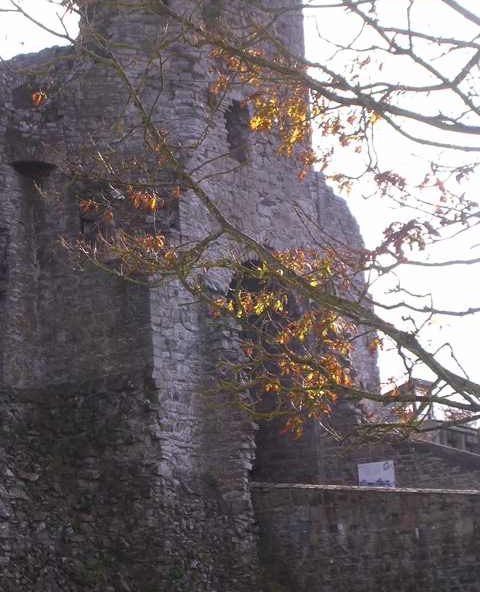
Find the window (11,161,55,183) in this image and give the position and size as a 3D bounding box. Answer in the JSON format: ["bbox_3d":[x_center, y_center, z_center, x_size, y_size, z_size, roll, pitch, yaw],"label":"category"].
[{"bbox_3d":[-3.925,-2.356,40.240,0.815,0.336,0.300,1,-12,-4],"label":"window"}]

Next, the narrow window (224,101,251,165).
[{"bbox_3d":[-0.047,-3.179,41.378,0.250,1.153,0.590,-8,-14,34],"label":"narrow window"}]

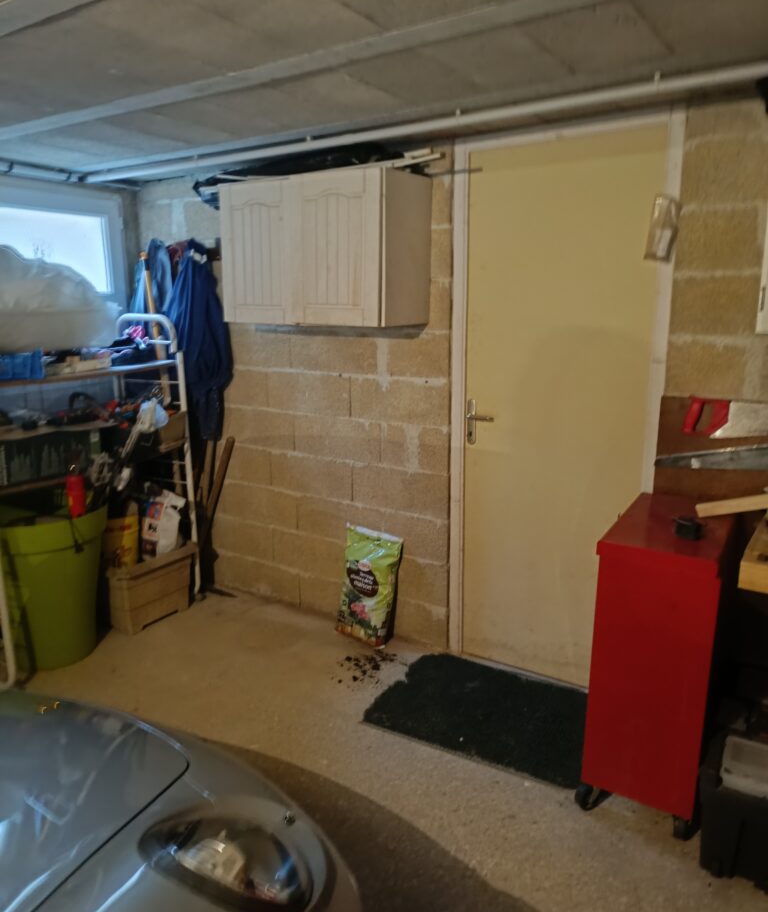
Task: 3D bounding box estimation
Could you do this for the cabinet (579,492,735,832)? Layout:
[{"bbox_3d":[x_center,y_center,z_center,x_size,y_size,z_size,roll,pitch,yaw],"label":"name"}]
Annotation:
[{"bbox_3d":[0.882,0.632,2.252,0.315,0.880,0.550,8,16,31],"label":"cabinet"}]

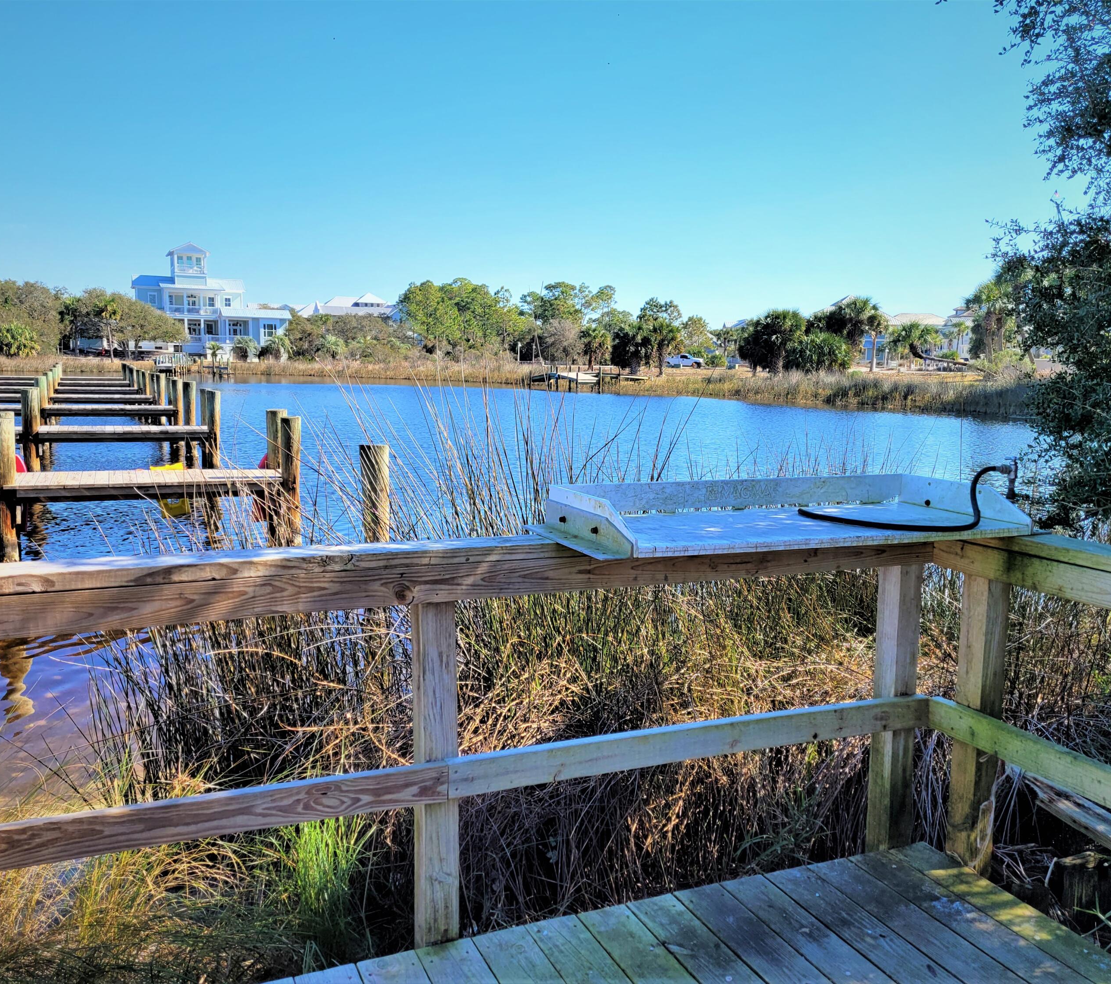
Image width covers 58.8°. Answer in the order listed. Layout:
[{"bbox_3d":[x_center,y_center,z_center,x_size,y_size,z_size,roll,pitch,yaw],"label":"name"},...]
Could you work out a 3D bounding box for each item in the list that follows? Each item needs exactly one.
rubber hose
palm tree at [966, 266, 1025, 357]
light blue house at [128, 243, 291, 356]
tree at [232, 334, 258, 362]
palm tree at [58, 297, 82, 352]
[{"bbox_3d":[0.950,0.005,2.586,0.560,0.144,0.310,0,8,0],"label":"rubber hose"},{"bbox_3d":[33.924,-13.590,76.000,4.417,7.664,4.417,0,8,0],"label":"palm tree"},{"bbox_3d":[-41.314,-22.817,118.000,17.000,14.000,12.000,-5,9,-31],"label":"light blue house"},{"bbox_3d":[-33.678,-15.601,107.000,2.837,3.059,2.837,0,8,0],"label":"tree"},{"bbox_3d":[-56.716,-19.308,115.000,2.697,6.934,2.697,0,8,0],"label":"palm tree"}]

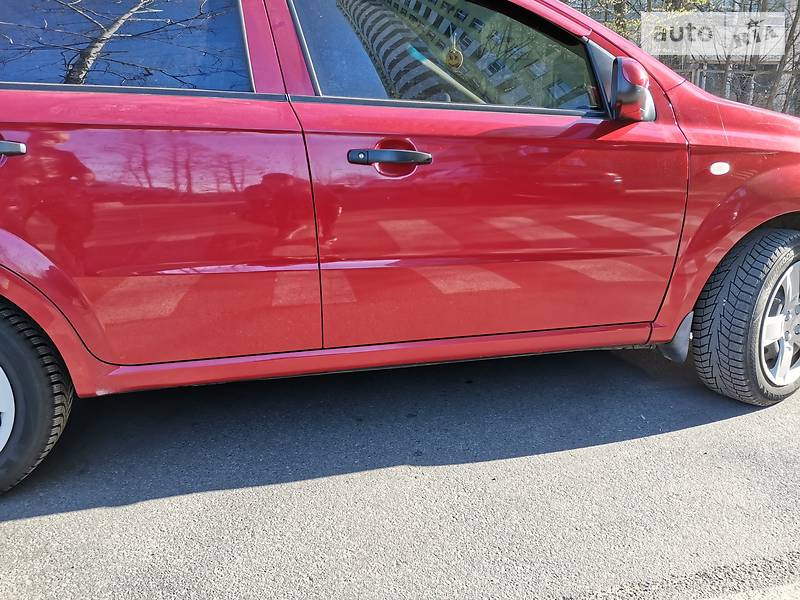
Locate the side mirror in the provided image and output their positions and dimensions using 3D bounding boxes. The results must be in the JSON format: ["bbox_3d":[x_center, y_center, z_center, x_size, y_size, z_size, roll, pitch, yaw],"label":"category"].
[{"bbox_3d":[0.629,-0.568,1.645,0.110,0.160,0.180,-1,11,3],"label":"side mirror"}]

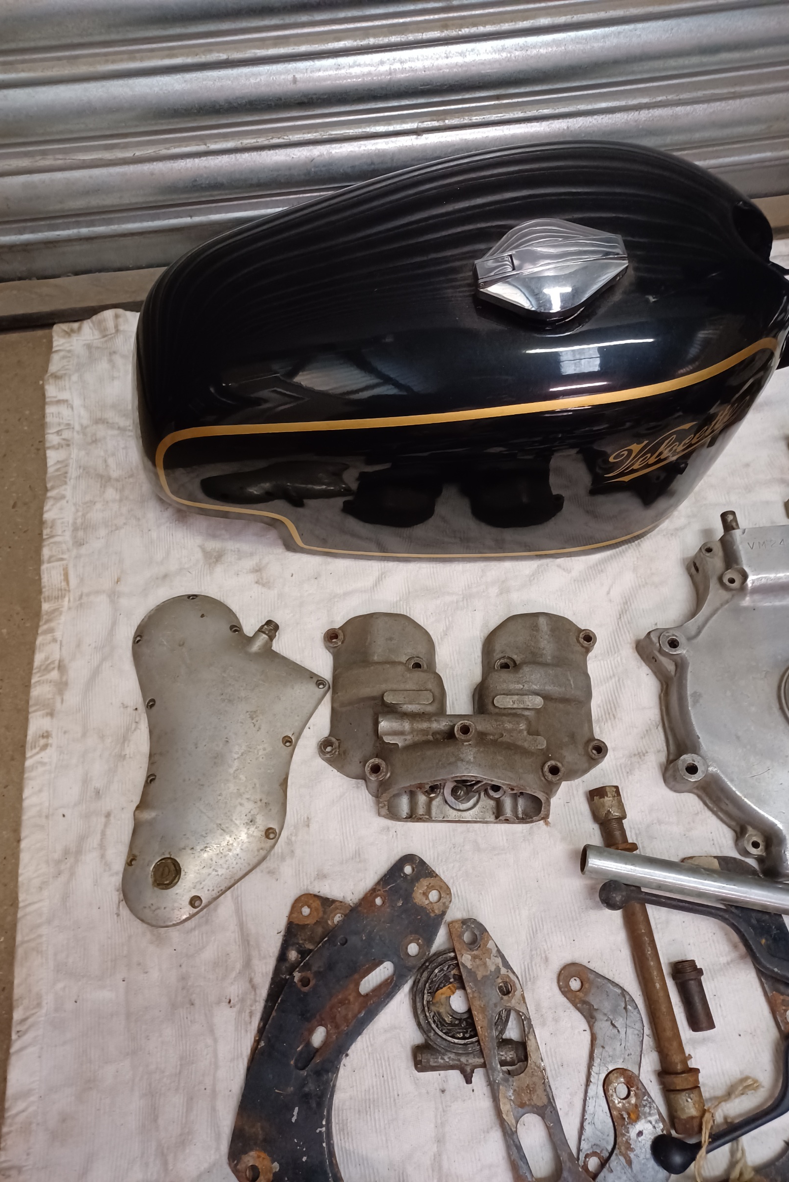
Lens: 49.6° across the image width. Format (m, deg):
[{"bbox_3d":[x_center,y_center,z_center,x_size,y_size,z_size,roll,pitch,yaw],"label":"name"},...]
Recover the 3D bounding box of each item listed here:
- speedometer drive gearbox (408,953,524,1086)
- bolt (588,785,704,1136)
[{"bbox_3d":[0.054,0.316,0.634,0.083,0.030,0.089,-3,63,1],"label":"speedometer drive gearbox"},{"bbox_3d":[0.189,0.271,0.652,0.030,0.029,0.250,-7,63,-1],"label":"bolt"}]

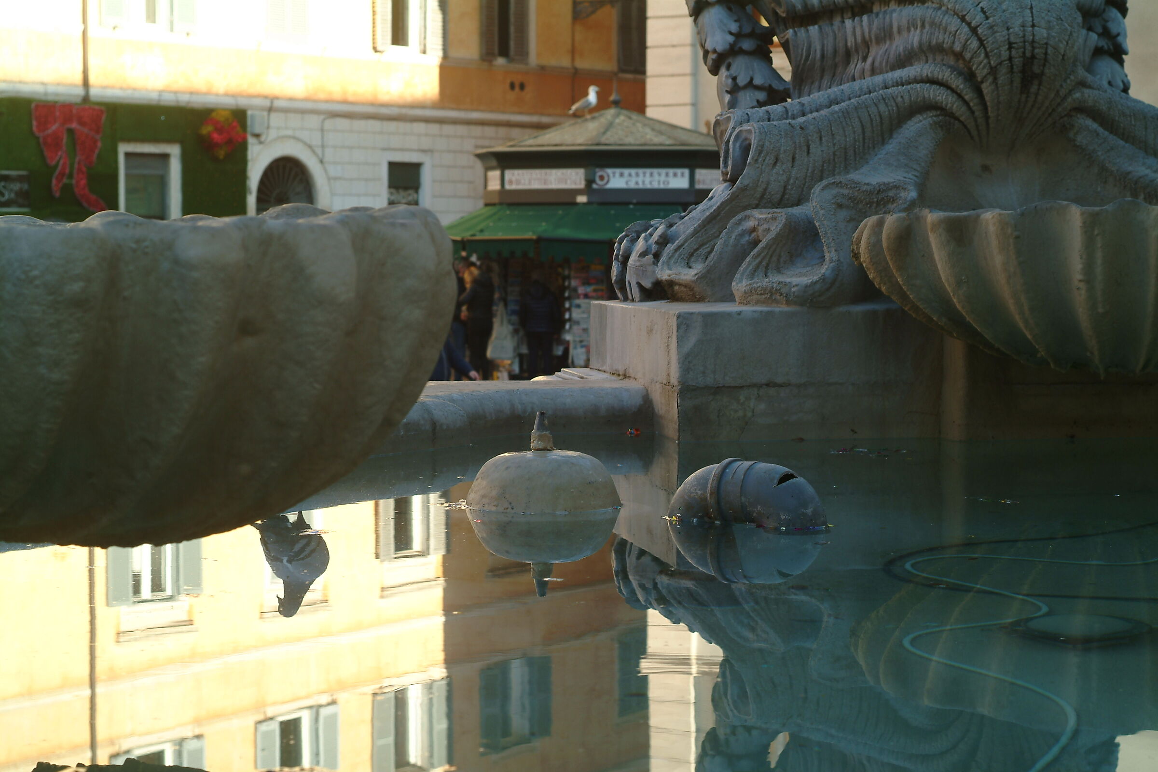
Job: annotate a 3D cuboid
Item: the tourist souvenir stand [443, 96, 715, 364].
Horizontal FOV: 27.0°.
[{"bbox_3d":[0.419,-2.065,34.400,4.700,4.050,4.600,1,4,11],"label":"tourist souvenir stand"}]

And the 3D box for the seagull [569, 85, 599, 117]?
[{"bbox_3d":[0.071,-4.035,34.200,0.470,0.450,0.170,1,4,9],"label":"seagull"}]

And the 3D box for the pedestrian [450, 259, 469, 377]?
[{"bbox_3d":[-1.667,-0.907,33.800,0.360,1.740,0.500,2,4,27],"label":"pedestrian"}]

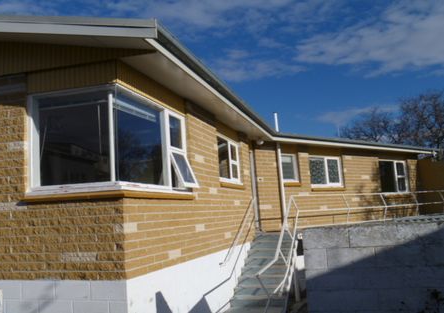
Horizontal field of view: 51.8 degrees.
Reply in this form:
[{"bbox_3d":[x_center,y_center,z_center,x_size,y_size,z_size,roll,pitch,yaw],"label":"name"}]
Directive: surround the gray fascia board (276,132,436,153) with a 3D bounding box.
[{"bbox_3d":[4.462,-0.342,13.986,8.150,0.180,0.080,3,-9,-39],"label":"gray fascia board"}]

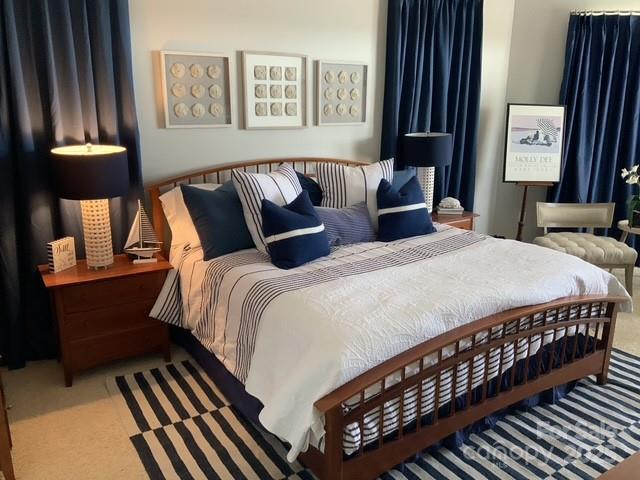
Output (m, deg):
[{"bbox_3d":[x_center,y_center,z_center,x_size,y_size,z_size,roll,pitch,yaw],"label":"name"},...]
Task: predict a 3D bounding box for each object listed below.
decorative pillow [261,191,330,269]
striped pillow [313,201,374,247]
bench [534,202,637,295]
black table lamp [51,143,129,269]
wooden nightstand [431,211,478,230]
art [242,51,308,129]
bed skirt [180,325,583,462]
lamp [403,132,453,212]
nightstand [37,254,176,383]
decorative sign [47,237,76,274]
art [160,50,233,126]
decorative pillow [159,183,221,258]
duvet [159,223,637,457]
[{"bbox_3d":[-0.149,-0.083,3.438,0.430,0.440,0.170,-10,-7,-34],"label":"decorative pillow"},{"bbox_3d":[0.100,-0.123,3.850,0.540,0.320,0.140,-7,-11,-25],"label":"striped pillow"},{"bbox_3d":[2.374,0.089,4.827,0.720,0.760,0.600,2,14,10],"label":"bench"},{"bbox_3d":[-1.432,-0.217,3.415,0.432,0.790,0.432,-9,16,-31],"label":"black table lamp"},{"bbox_3d":[1.042,0.115,4.957,0.720,0.661,0.432,-9,17,-32],"label":"wooden nightstand"},{"bbox_3d":[-0.337,-1.145,4.152,0.547,0.552,0.040,-9,17,-32],"label":"art"},{"bbox_3d":[0.284,0.612,3.610,1.940,0.370,2.100,-9,16,-31],"label":"bed skirt"},{"bbox_3d":[0.981,-0.614,4.923,0.432,0.790,0.432,-1,14,0],"label":"lamp"},{"bbox_3d":[-1.349,0.487,3.452,0.720,0.661,0.432,-9,17,-32],"label":"nightstand"},{"bbox_3d":[-1.589,0.091,3.303,0.040,0.177,0.179,5,15,16],"label":"decorative sign"},{"bbox_3d":[-0.869,-1.056,3.819,0.496,0.501,0.040,-9,17,-32],"label":"art"},{"bbox_3d":[-0.754,-0.176,3.774,0.660,0.480,0.190,-9,-4,-31],"label":"decorative pillow"},{"bbox_3d":[0.379,0.343,3.425,2.420,0.520,1.900,-9,16,-31],"label":"duvet"}]

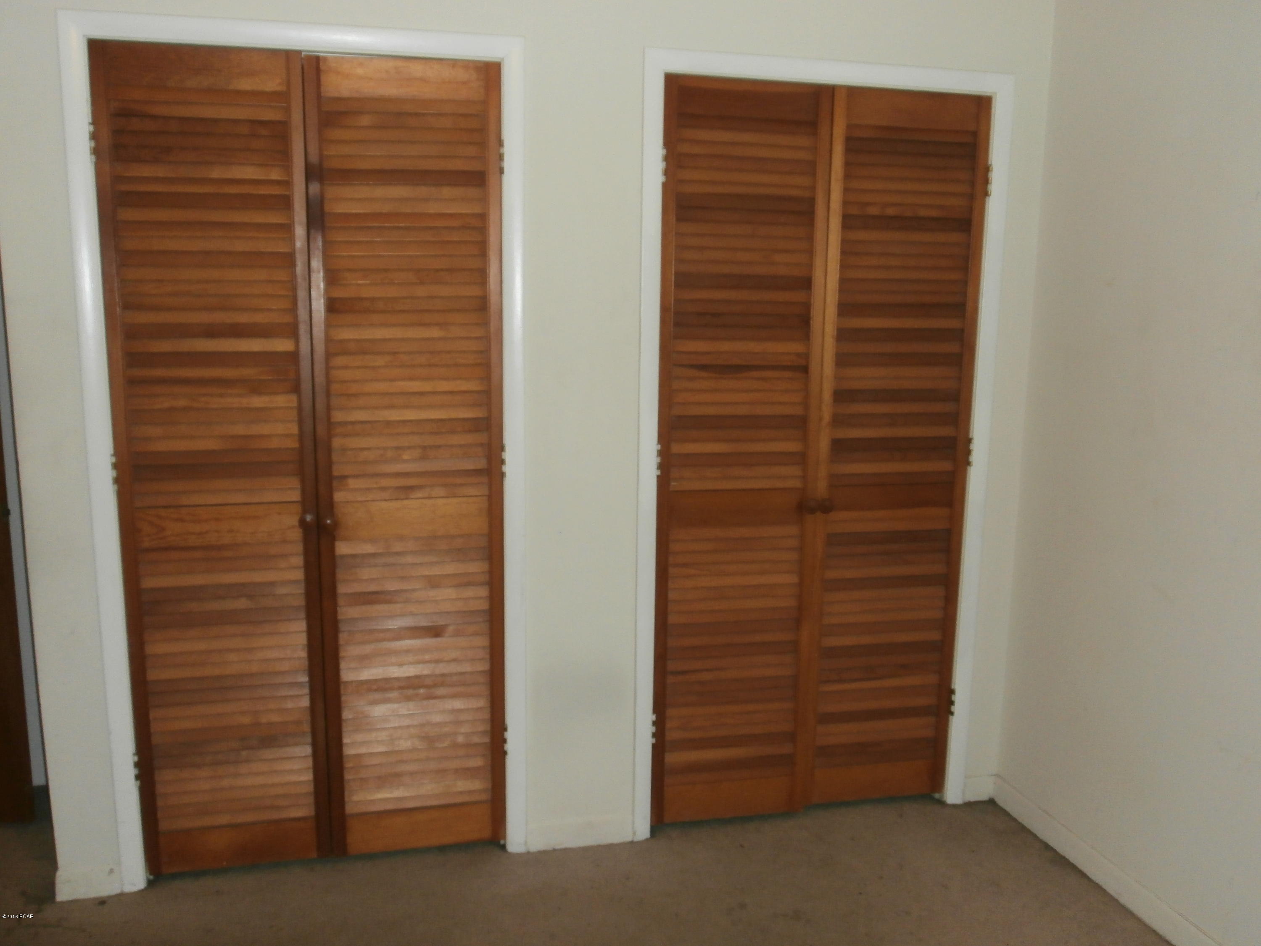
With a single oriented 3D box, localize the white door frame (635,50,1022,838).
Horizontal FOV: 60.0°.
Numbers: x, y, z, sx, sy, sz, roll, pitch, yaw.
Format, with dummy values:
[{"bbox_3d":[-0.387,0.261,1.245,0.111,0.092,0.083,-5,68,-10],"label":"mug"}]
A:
[{"bbox_3d":[0.510,-0.029,2.988,1.013,2.087,0.080,-2,10,-13],"label":"white door frame"}]

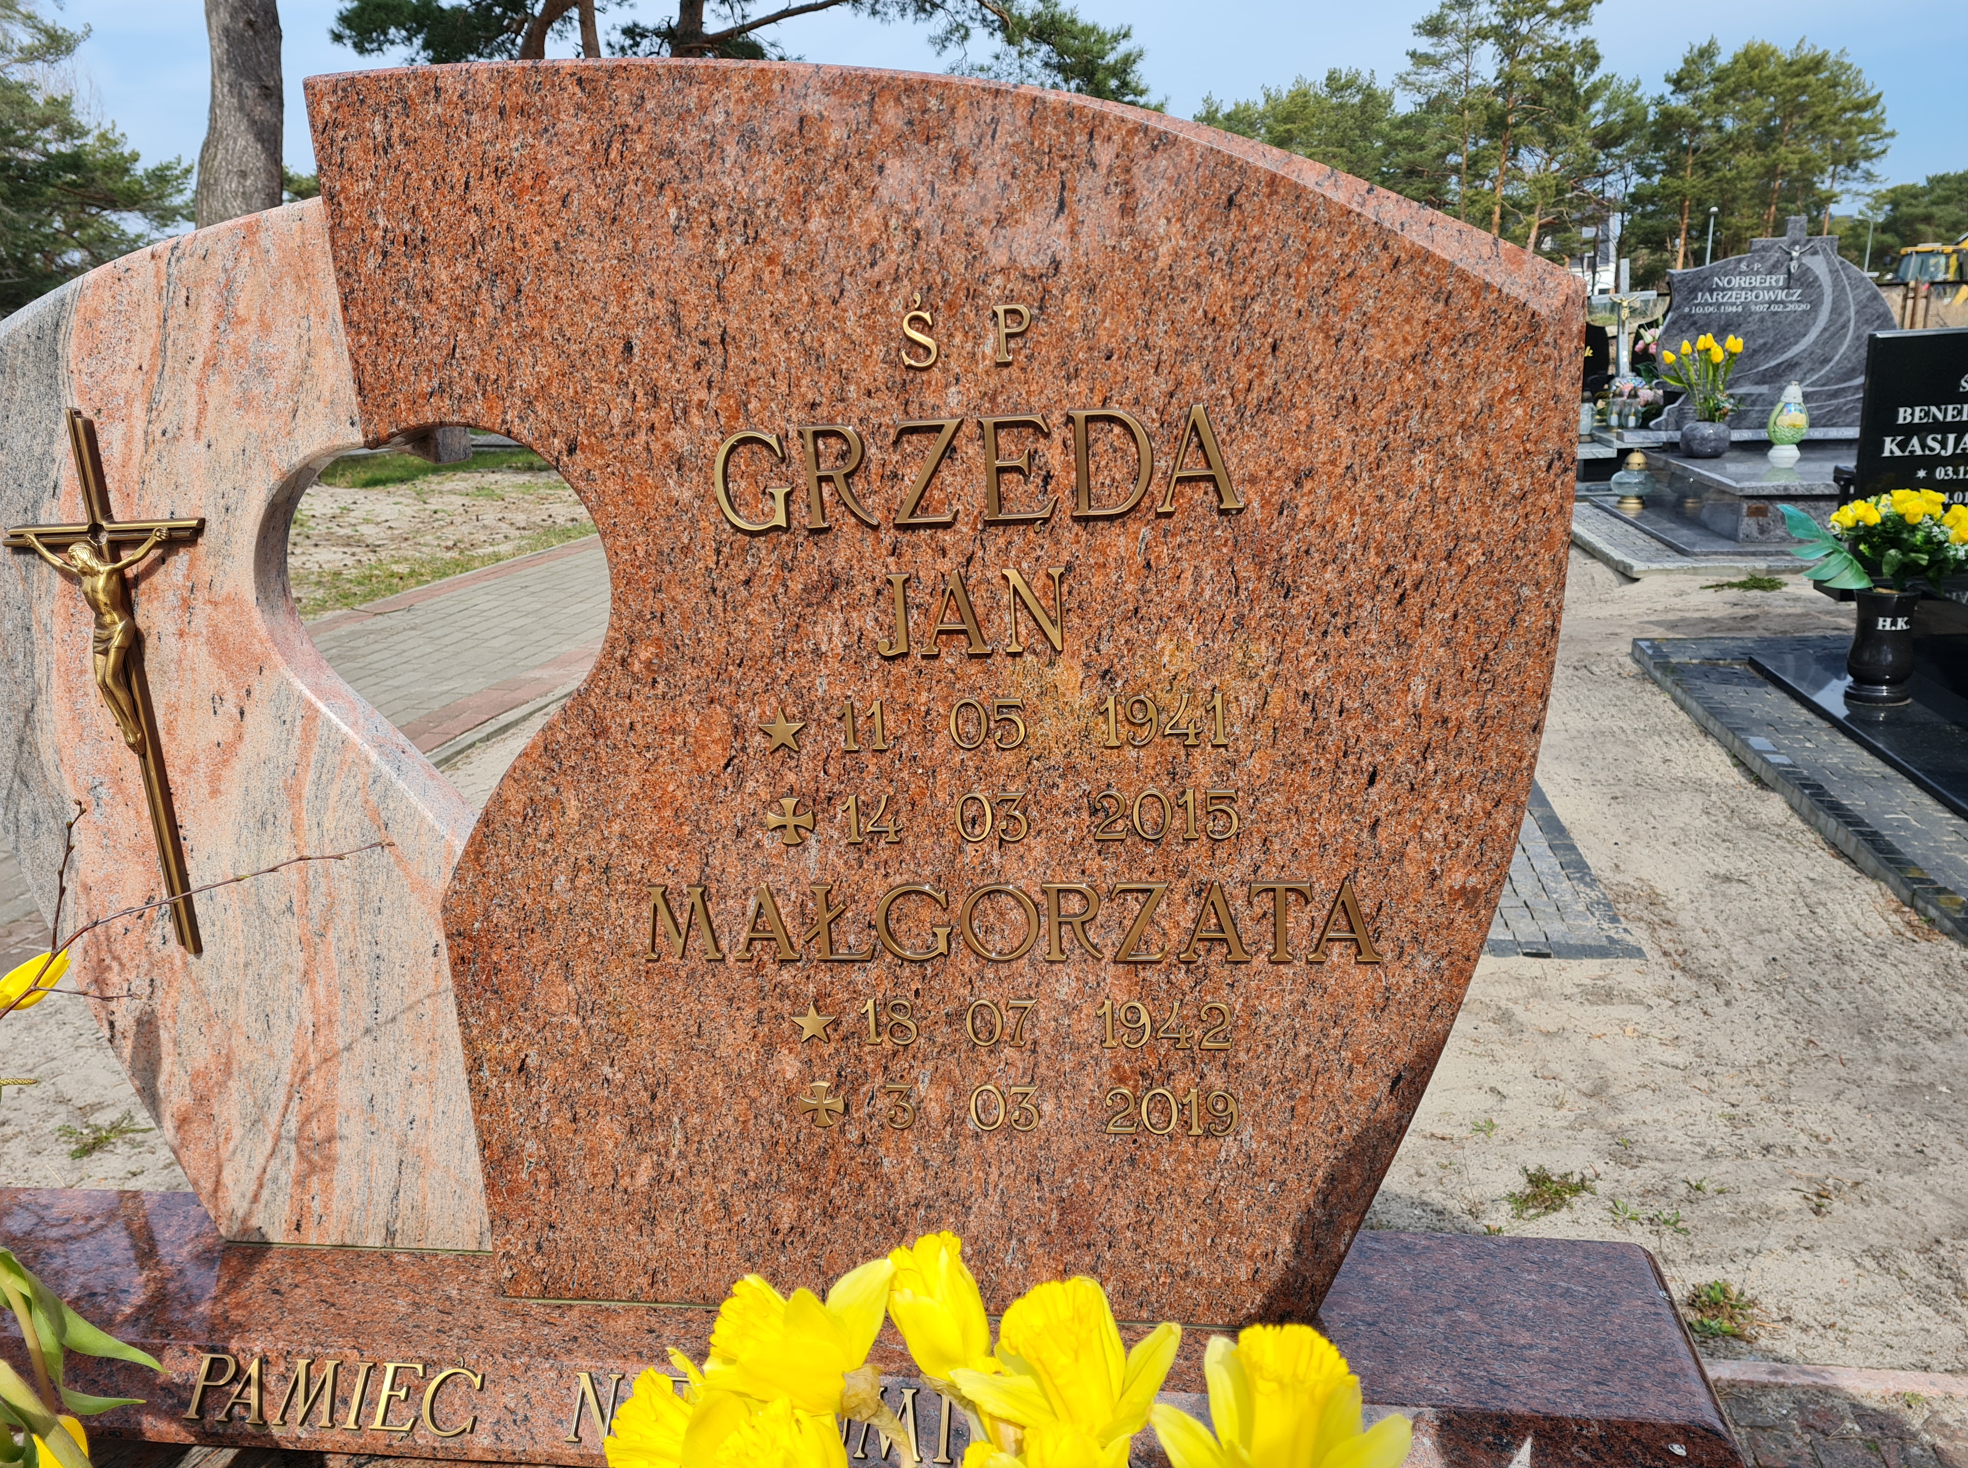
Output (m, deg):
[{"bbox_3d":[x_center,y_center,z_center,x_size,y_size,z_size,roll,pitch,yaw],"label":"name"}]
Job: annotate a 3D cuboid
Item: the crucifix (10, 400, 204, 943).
[{"bbox_3d":[-0.573,-0.023,0.990,0.150,0.381,0.048,-1,16,9],"label":"crucifix"}]

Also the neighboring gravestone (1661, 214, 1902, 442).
[{"bbox_3d":[3.340,-1.744,6.257,0.950,0.840,0.110,-1,16,9],"label":"neighboring gravestone"}]

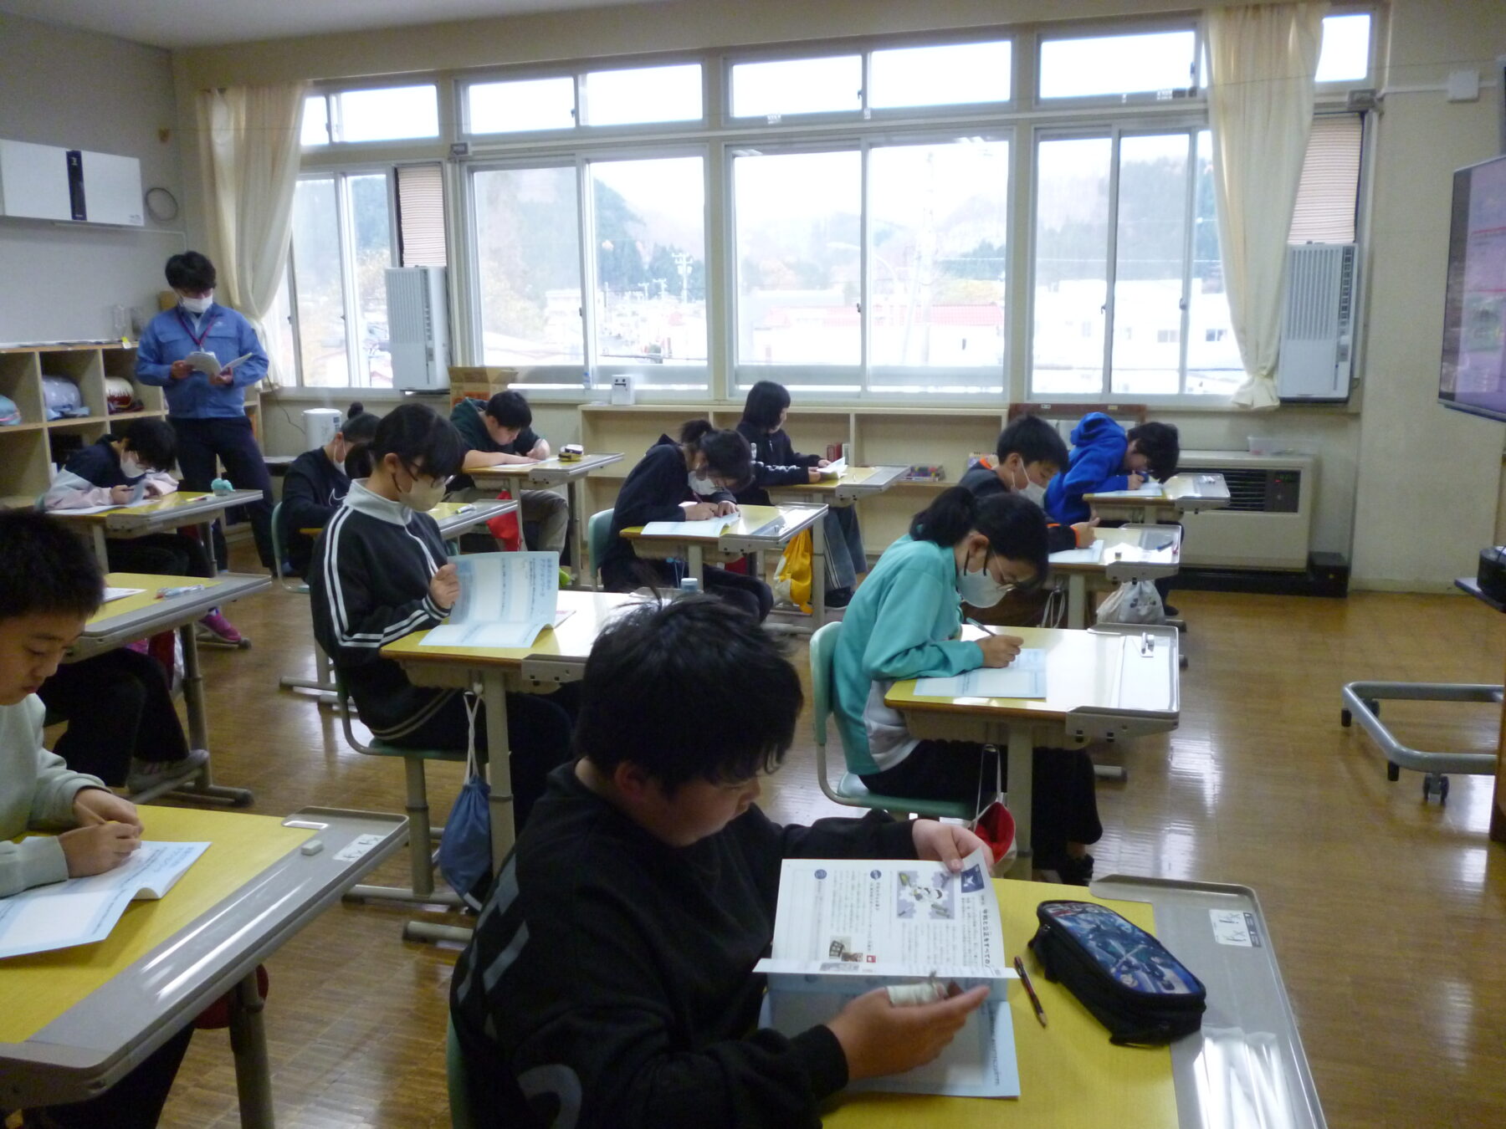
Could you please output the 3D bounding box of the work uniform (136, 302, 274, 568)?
[{"bbox_3d":[-2.898,-0.698,6.650,0.660,1.440,0.400,-6,13,-23],"label":"work uniform"}]

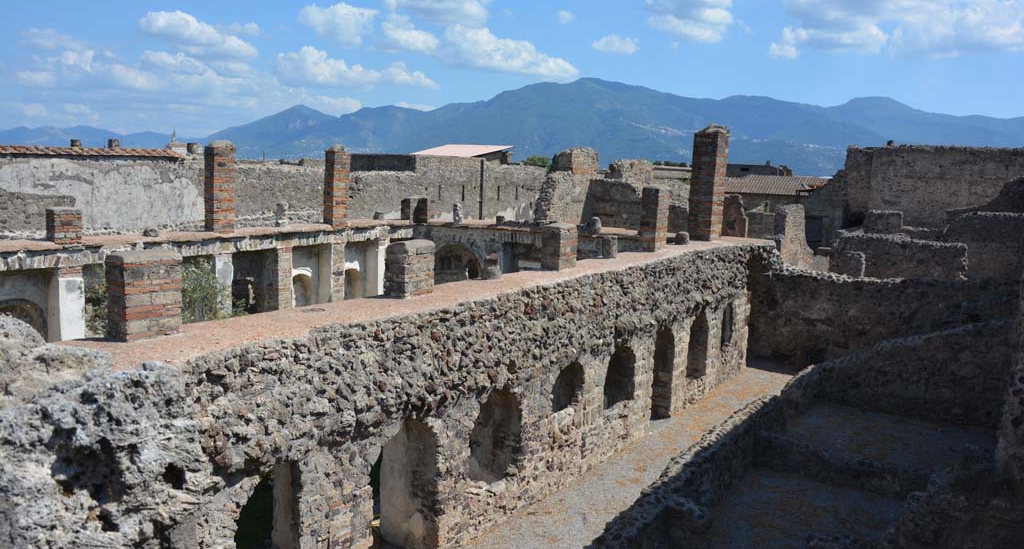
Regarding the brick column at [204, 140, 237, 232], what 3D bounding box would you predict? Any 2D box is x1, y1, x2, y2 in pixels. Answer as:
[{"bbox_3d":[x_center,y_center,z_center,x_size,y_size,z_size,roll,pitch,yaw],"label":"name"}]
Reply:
[{"bbox_3d":[-7.344,-2.208,19.295,0.348,2.310,0.609,6,9,34],"label":"brick column"}]

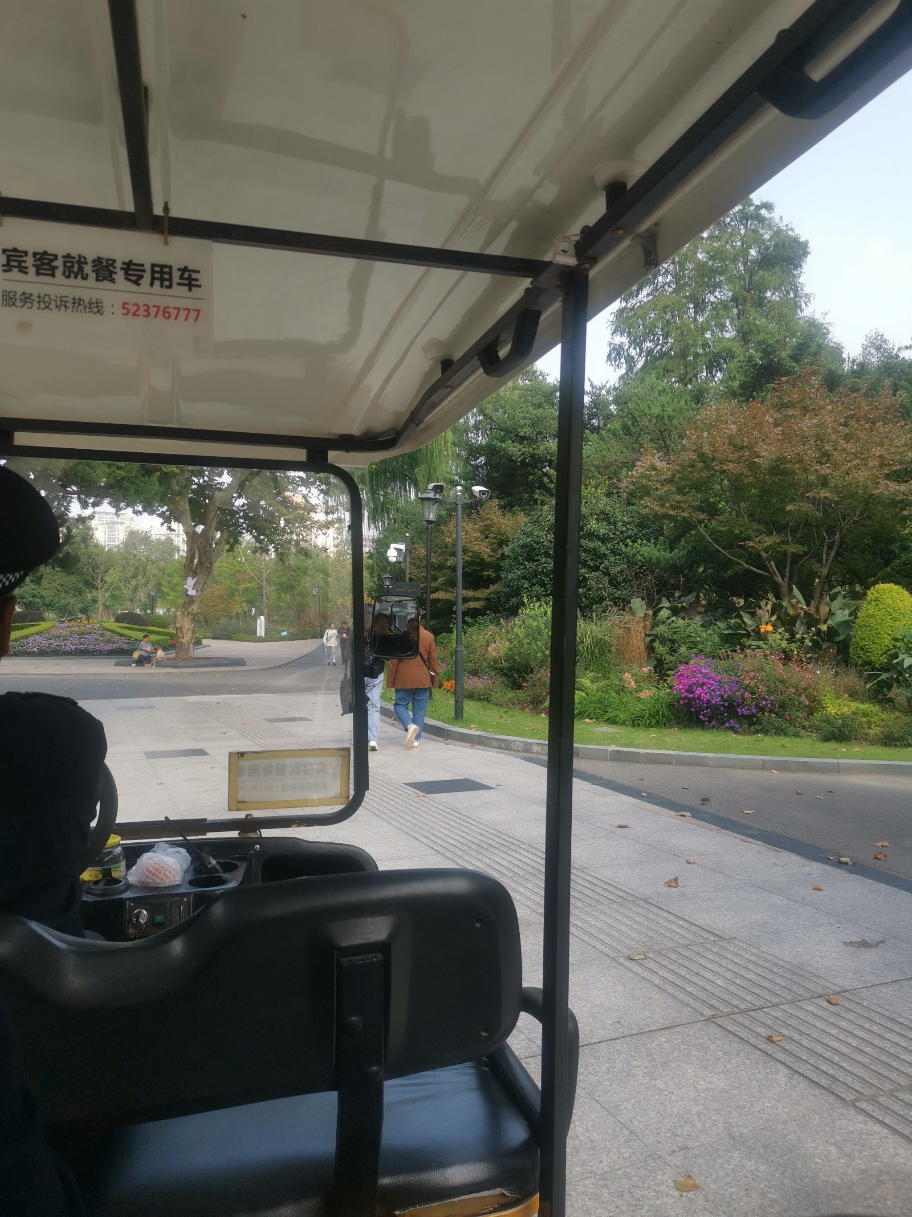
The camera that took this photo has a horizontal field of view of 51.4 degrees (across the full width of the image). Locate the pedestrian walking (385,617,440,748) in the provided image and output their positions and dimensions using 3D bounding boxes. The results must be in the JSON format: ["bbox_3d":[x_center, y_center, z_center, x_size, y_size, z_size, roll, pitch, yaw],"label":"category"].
[{"bbox_3d":[-0.470,0.695,10.200,0.560,1.580,0.480,0,-1,-6],"label":"pedestrian walking"}]

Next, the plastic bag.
[{"bbox_3d":[-0.587,0.508,1.880,0.130,0.080,0.110,0,-1,-18],"label":"plastic bag"}]

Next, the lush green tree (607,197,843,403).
[{"bbox_3d":[8.200,-5.450,29.000,7.200,14.300,6.600,-1,-1,16],"label":"lush green tree"}]

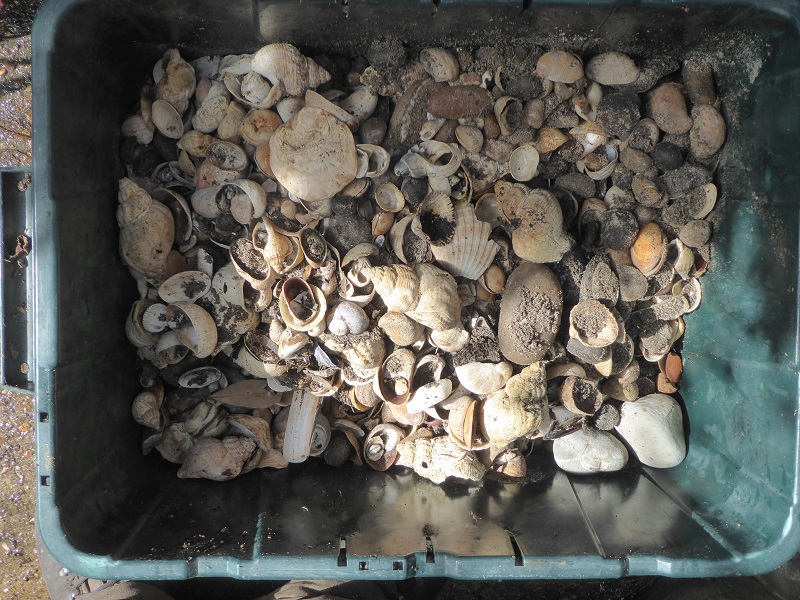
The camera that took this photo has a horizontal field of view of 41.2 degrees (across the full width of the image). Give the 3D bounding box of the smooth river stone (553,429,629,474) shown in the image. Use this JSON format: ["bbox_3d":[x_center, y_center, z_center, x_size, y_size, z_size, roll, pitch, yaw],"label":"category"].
[{"bbox_3d":[0.163,0.129,0.909,0.065,0.039,0.040,5,96,-3],"label":"smooth river stone"}]

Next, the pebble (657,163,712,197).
[{"bbox_3d":[0.235,-0.099,0.876,0.045,0.019,0.023,-18,97,-1],"label":"pebble"}]

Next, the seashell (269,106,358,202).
[{"bbox_3d":[-0.066,-0.116,0.840,0.068,0.028,0.073,-6,95,-1],"label":"seashell"}]

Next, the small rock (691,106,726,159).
[{"bbox_3d":[0.252,-0.137,0.868,0.029,0.022,0.044,5,95,-2],"label":"small rock"}]

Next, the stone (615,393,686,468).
[{"bbox_3d":[0.216,0.109,0.895,0.053,0.036,0.069,-37,95,2],"label":"stone"}]

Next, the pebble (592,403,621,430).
[{"bbox_3d":[0.175,0.100,0.904,0.021,0.018,0.022,-30,97,1],"label":"pebble"}]

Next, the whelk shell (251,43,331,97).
[{"bbox_3d":[-0.097,-0.205,0.945,0.073,0.042,0.044,12,93,-2],"label":"whelk shell"}]

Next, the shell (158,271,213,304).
[{"bbox_3d":[-0.175,-0.010,0.863,0.043,0.016,0.026,-14,96,-1],"label":"shell"}]

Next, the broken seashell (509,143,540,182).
[{"bbox_3d":[0.112,-0.124,0.957,0.027,0.012,0.035,18,92,-2],"label":"broken seashell"}]

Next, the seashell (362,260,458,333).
[{"bbox_3d":[0.011,-0.002,0.930,0.091,0.050,0.052,33,92,-3],"label":"seashell"}]

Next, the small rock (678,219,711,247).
[{"bbox_3d":[0.244,-0.056,0.875,0.026,0.019,0.021,15,94,-3],"label":"small rock"}]

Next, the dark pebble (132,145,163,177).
[{"bbox_3d":[-0.230,-0.127,0.970,0.028,0.022,0.030,0,93,-1],"label":"dark pebble"}]

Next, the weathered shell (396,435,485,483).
[{"bbox_3d":[0.036,0.142,0.955,0.080,0.038,0.038,20,92,-2],"label":"weathered shell"}]

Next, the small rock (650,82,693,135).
[{"bbox_3d":[0.220,-0.155,0.868,0.030,0.023,0.043,-18,95,0],"label":"small rock"}]

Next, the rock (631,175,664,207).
[{"bbox_3d":[0.204,-0.089,0.872,0.033,0.018,0.022,40,93,-6],"label":"rock"}]

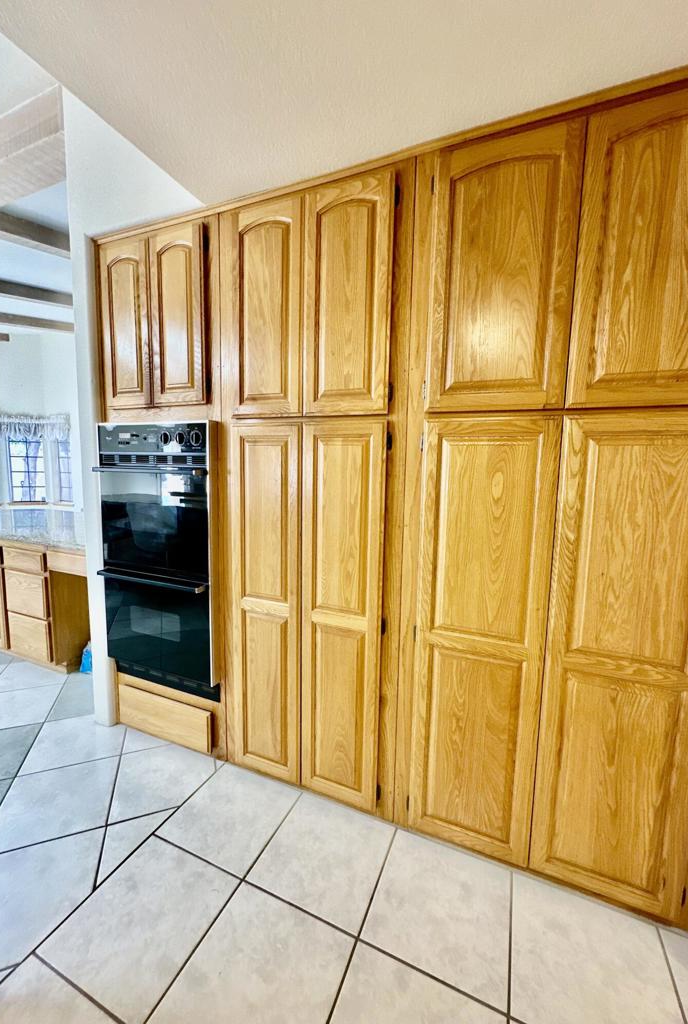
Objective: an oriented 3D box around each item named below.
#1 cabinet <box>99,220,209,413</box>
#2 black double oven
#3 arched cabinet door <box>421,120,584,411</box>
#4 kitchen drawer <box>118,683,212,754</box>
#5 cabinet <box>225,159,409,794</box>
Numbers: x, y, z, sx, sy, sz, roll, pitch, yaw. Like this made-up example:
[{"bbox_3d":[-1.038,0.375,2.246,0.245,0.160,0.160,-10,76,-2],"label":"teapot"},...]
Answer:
[{"bbox_3d":[-0.760,-0.884,2.122,0.641,0.768,0.570,4,7,23],"label":"cabinet"},{"bbox_3d":[-0.784,0.210,2.191,0.681,1.292,0.620,4,7,23],"label":"black double oven"},{"bbox_3d":[0.479,-0.721,1.284,0.421,0.792,0.025,4,7,23],"label":"arched cabinet door"},{"bbox_3d":[-0.810,1.005,2.268,0.612,0.215,0.450,4,7,23],"label":"kitchen drawer"},{"bbox_3d":[-0.048,-0.025,1.913,0.819,2.406,0.600,4,7,23],"label":"cabinet"}]

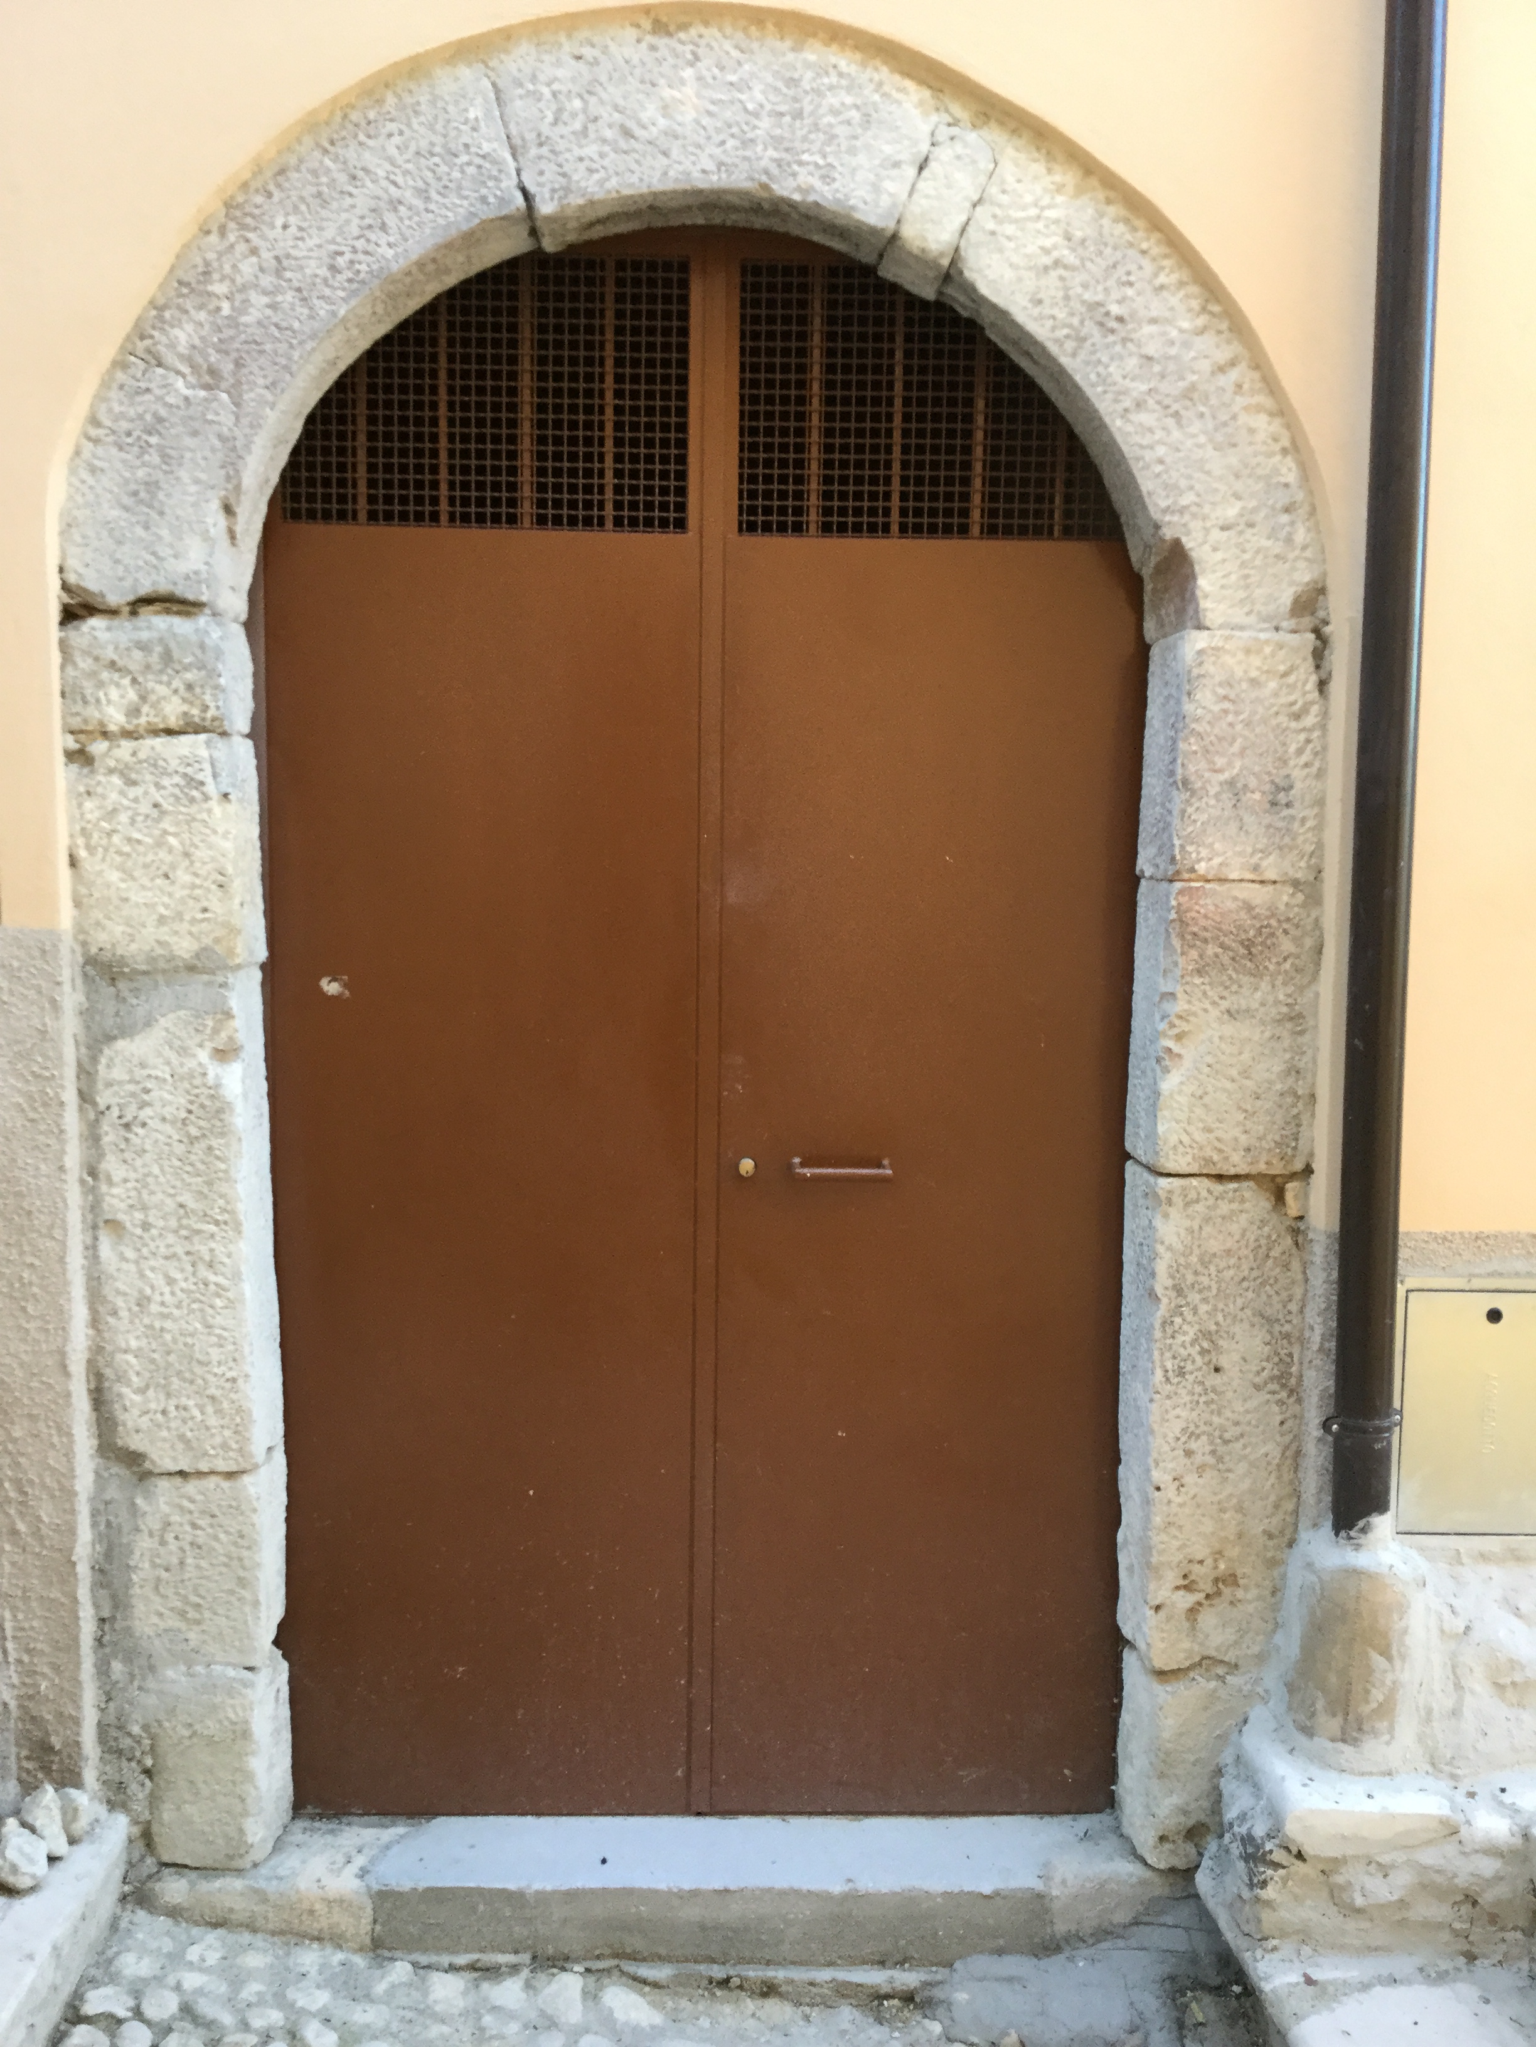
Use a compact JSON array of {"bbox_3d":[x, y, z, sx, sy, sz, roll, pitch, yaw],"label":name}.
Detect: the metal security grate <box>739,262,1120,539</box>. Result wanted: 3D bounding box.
[{"bbox_3d":[0.247,-0.920,2.723,0.580,0.394,0.030,1,5,-2],"label":"metal security grate"}]

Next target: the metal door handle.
[{"bbox_3d":[0.112,0.220,2.783,0.152,0.024,0.062,1,5,-2],"label":"metal door handle"}]

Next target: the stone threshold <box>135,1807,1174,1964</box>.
[{"bbox_3d":[-0.148,1.319,2.807,1.542,0.117,0.227,1,5,-2],"label":"stone threshold"}]

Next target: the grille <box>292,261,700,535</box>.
[{"bbox_3d":[-0.413,-0.930,2.702,0.600,0.395,0.030,1,5,-2],"label":"grille"}]

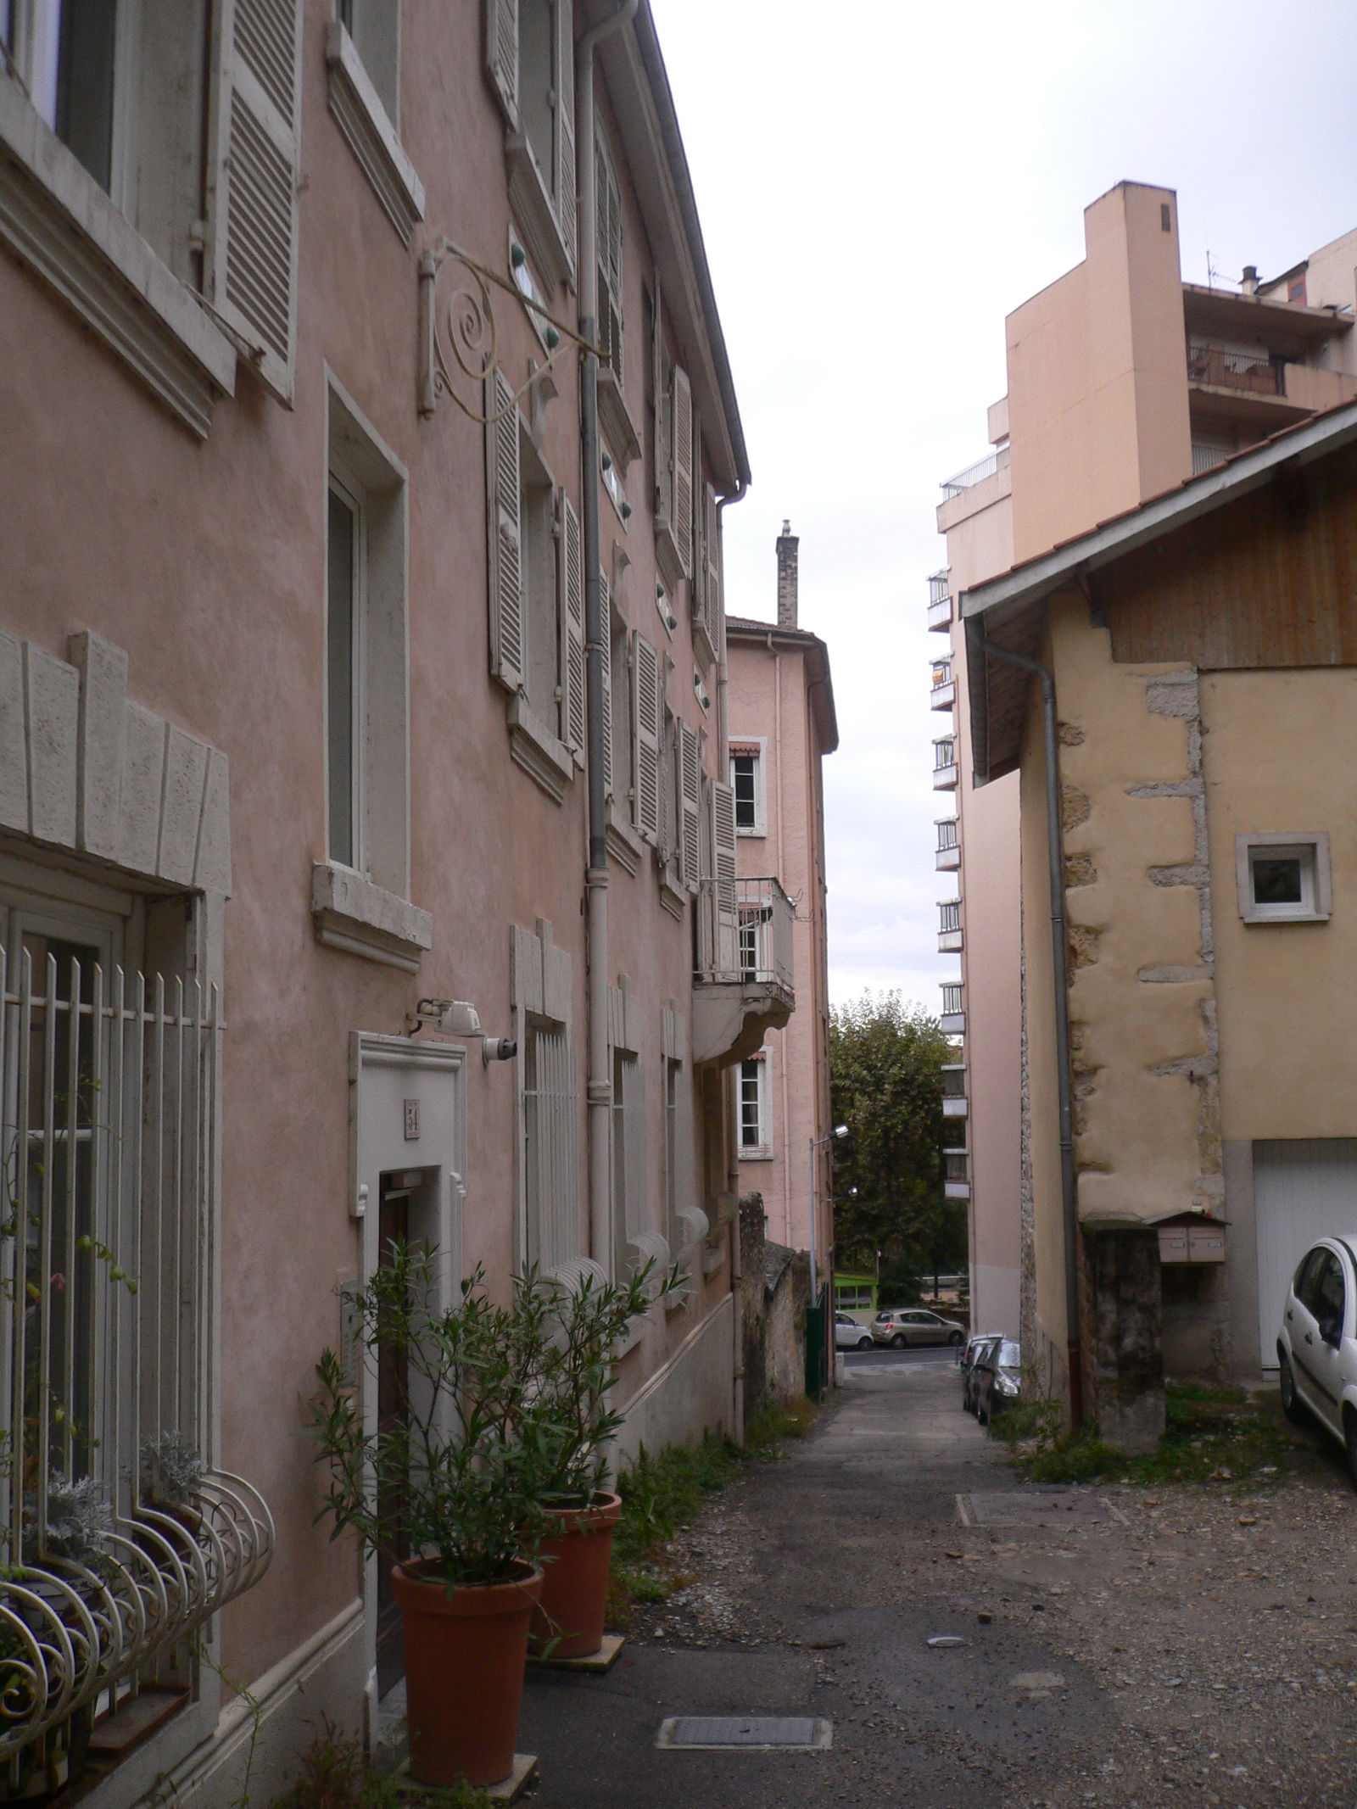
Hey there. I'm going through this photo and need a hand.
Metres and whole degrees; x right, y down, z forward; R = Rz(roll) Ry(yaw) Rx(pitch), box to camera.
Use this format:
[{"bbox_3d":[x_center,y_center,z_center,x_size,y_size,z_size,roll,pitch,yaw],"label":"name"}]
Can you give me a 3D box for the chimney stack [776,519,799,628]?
[{"bbox_3d":[2.338,-7.106,39.300,0.470,2.400,0.600,0,-7,-8],"label":"chimney stack"}]

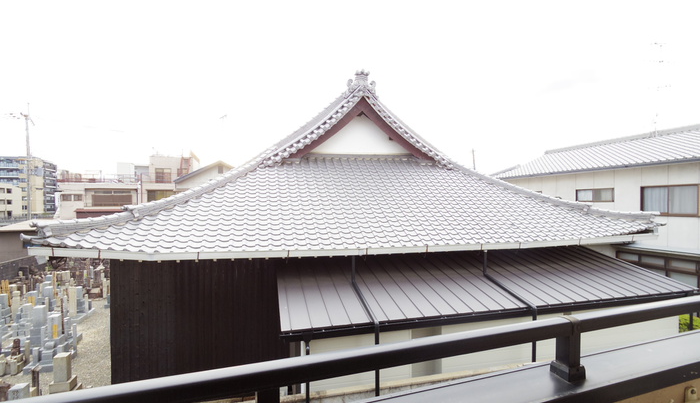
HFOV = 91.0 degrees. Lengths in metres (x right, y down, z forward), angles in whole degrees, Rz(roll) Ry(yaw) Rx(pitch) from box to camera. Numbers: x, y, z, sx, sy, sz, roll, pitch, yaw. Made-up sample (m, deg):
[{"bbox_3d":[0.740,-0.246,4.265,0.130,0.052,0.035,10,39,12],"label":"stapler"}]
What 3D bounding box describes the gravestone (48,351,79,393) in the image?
[{"bbox_3d":[-6.925,4.117,8.307,0.411,0.801,0.332,0,1,-15],"label":"gravestone"}]

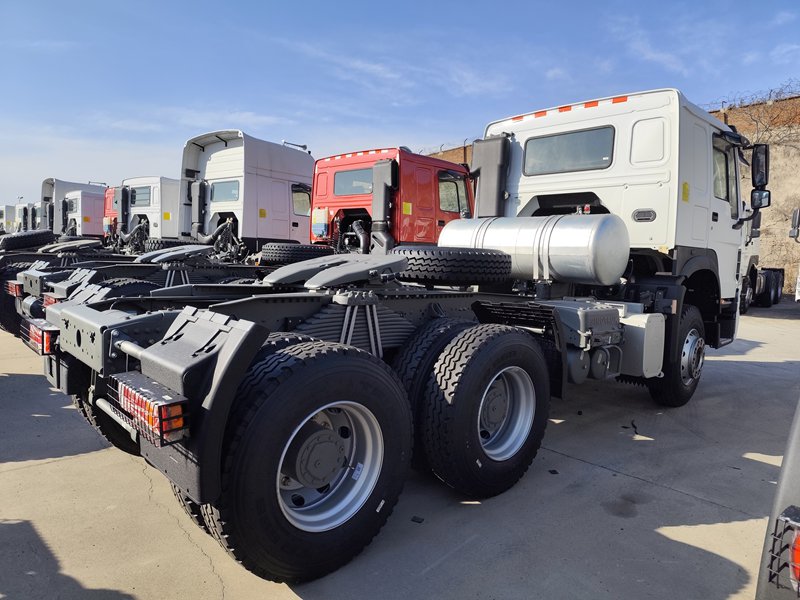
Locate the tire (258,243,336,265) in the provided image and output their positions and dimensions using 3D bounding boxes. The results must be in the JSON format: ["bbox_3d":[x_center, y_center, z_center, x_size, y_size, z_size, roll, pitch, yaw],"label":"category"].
[{"bbox_3d":[-1.580,-0.710,8.250,1.100,0.300,1.100,2,5,0],"label":"tire"}]

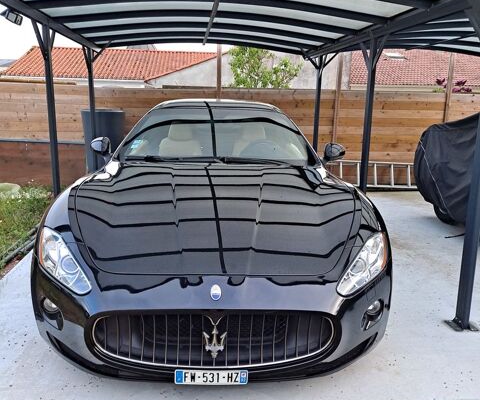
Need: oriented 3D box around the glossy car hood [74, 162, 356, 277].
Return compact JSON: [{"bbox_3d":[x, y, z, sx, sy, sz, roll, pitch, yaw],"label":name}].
[{"bbox_3d":[-0.122,0.025,2.530,1.520,0.280,1.420,0,13,-2],"label":"glossy car hood"}]

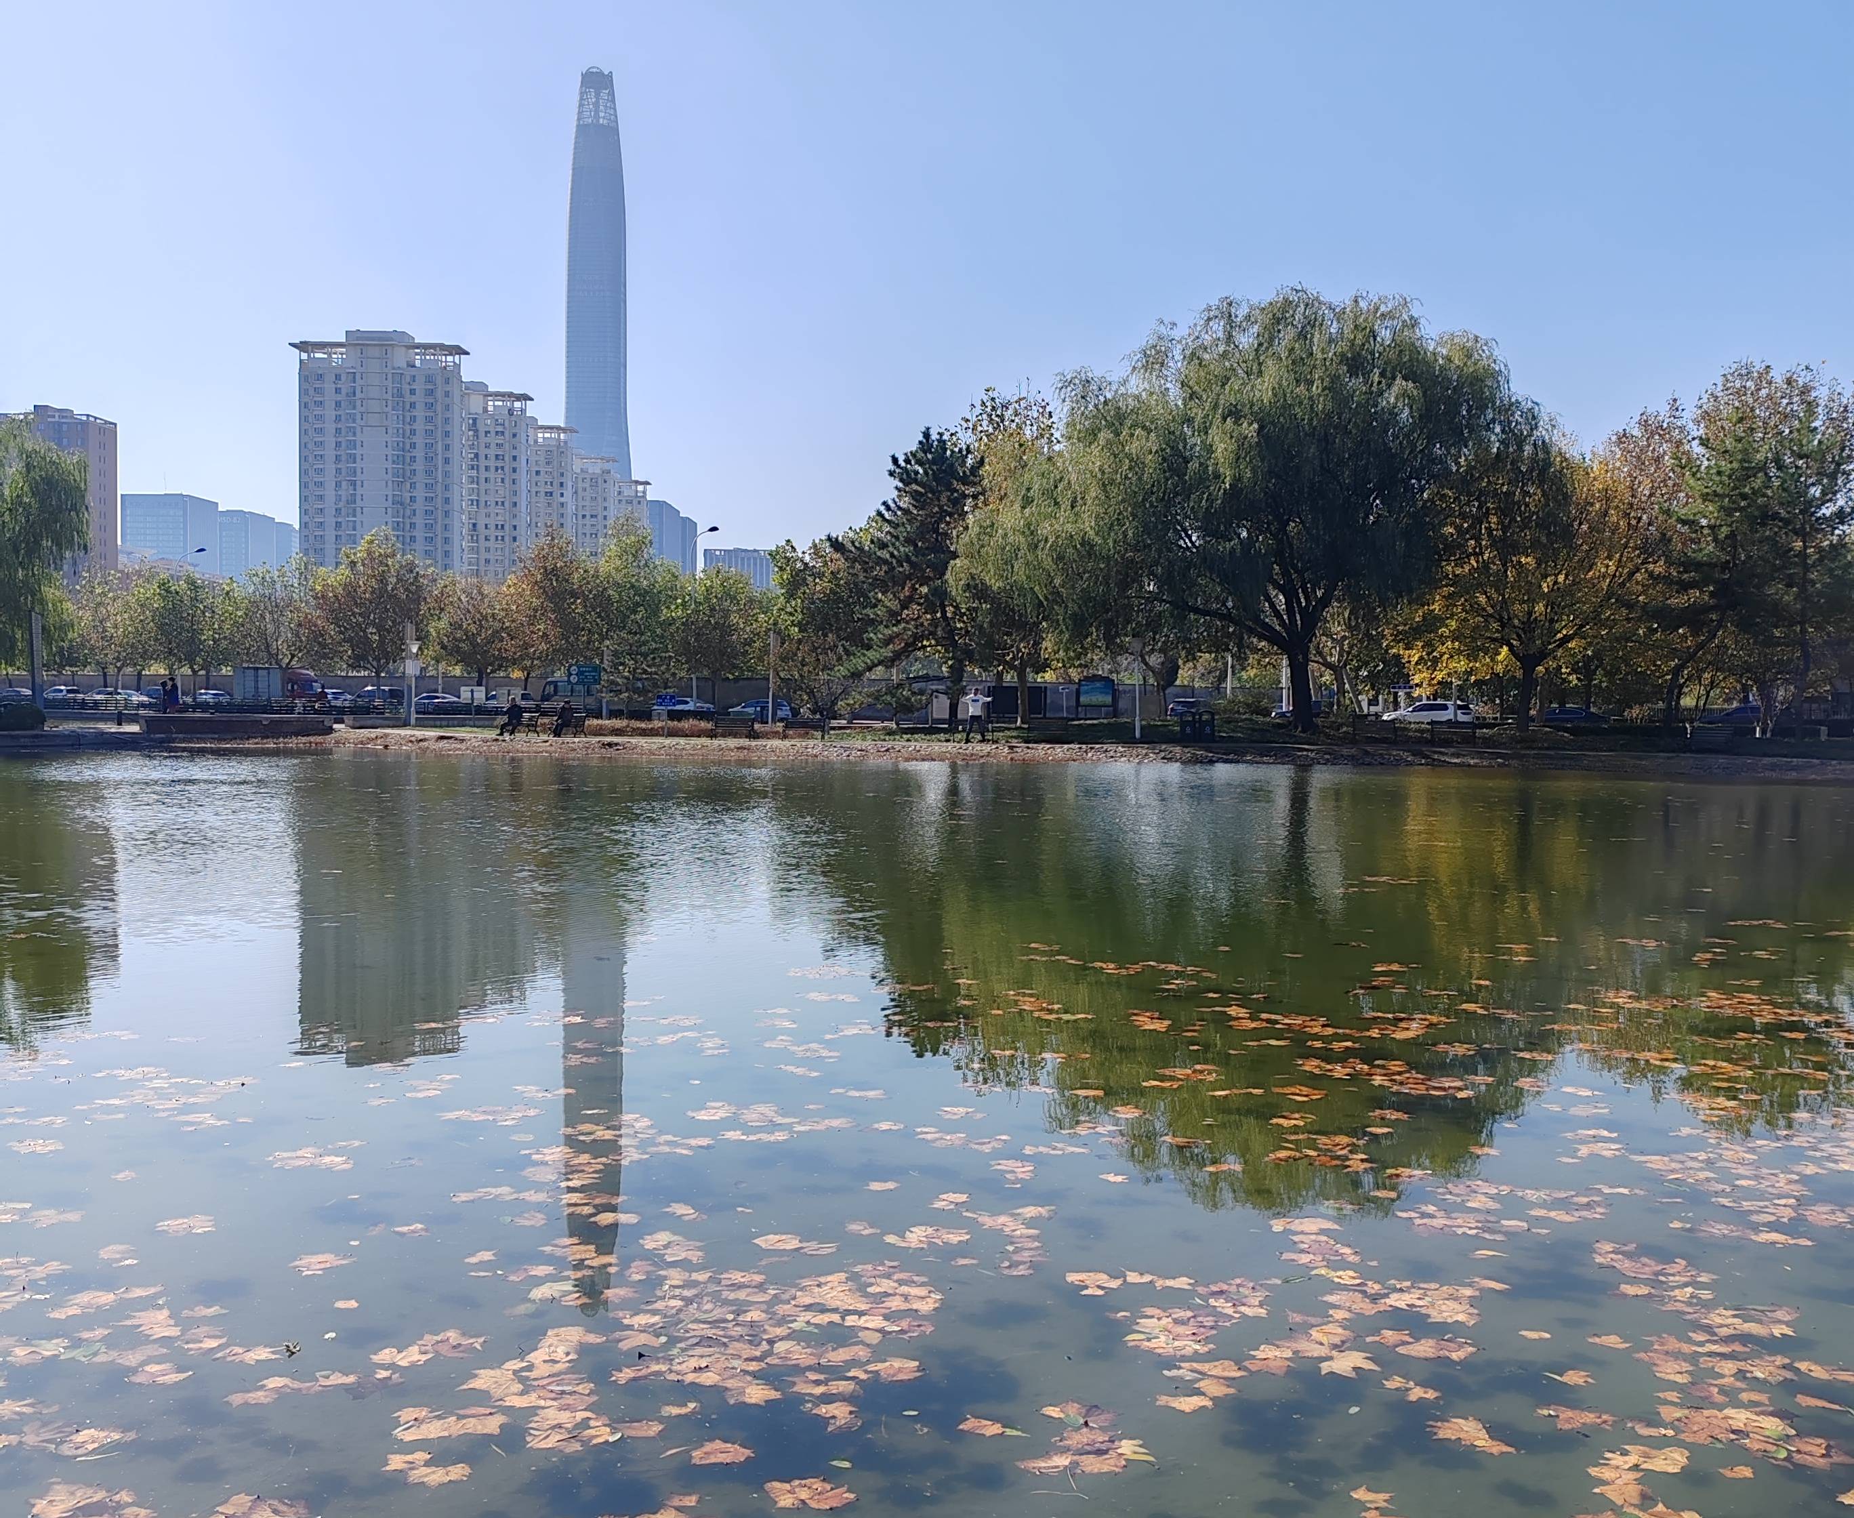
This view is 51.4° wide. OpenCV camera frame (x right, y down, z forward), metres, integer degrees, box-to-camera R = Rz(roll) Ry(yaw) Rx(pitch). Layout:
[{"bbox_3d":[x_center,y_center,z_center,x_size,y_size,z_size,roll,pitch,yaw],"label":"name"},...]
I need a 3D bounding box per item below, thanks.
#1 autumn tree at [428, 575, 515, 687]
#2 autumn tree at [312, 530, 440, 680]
[{"bbox_3d":[-27.851,-6.971,117.849,5.300,8.582,5.300,1,2,0],"label":"autumn tree"},{"bbox_3d":[-38.092,-9.414,133.195,8.800,12.480,8.200,1,2,0],"label":"autumn tree"}]

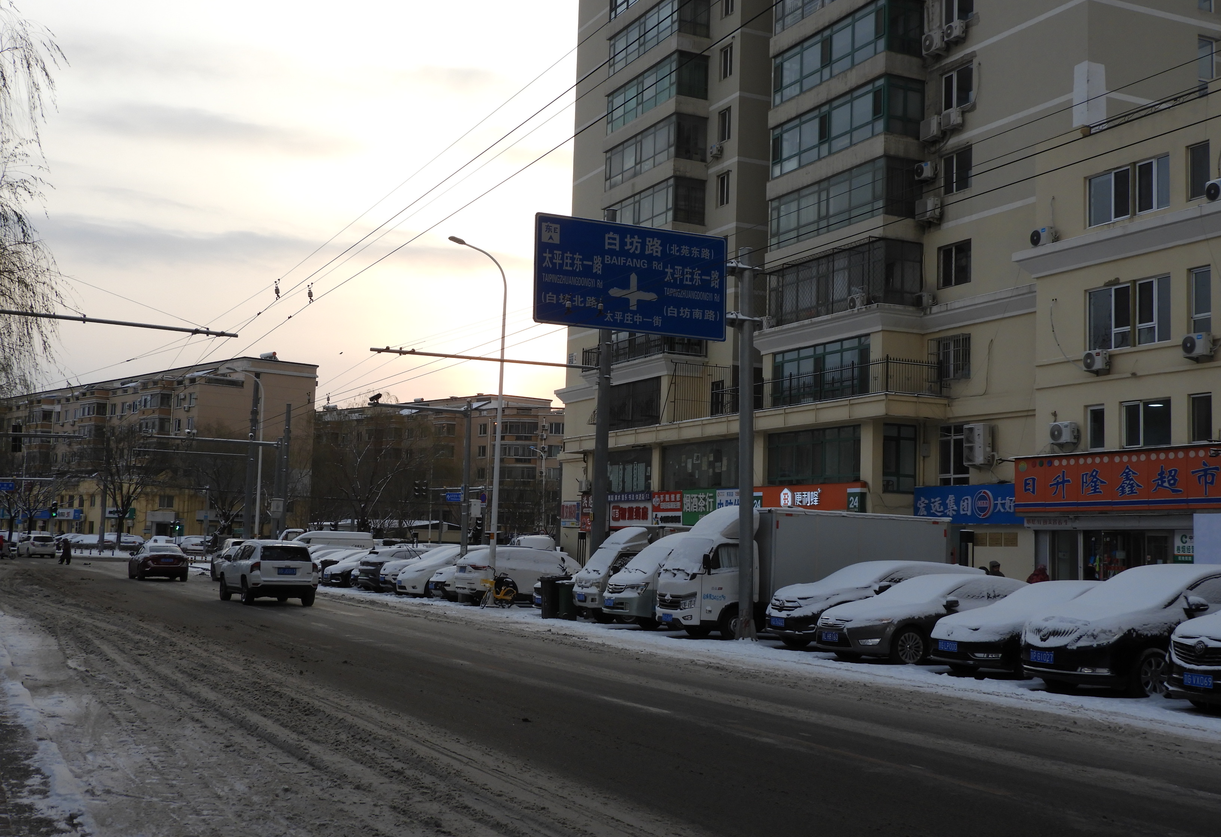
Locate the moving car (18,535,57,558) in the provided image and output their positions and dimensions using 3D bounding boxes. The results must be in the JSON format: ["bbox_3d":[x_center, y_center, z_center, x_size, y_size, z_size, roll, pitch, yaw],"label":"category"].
[{"bbox_3d":[-41.018,9.101,100.865,1.800,1.660,4.500,5,-6,-32],"label":"moving car"}]

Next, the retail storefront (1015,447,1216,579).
[{"bbox_3d":[13.165,3.111,35.747,1.200,4.485,7.195,4,-6,-25],"label":"retail storefront"}]

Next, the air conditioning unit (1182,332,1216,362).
[{"bbox_3d":[13.675,-1.674,32.756,0.290,0.534,0.697,4,-6,-25],"label":"air conditioning unit"}]

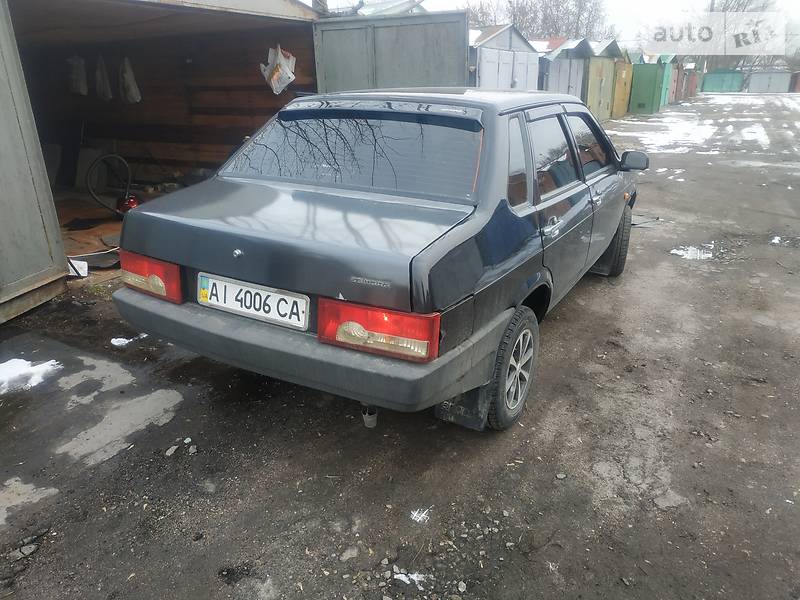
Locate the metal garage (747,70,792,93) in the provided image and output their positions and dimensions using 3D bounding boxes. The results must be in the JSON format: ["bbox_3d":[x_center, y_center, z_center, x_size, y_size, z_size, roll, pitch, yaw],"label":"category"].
[{"bbox_3d":[38.204,-22.516,57.407,3.500,2.150,5.800,11,24,28],"label":"metal garage"}]

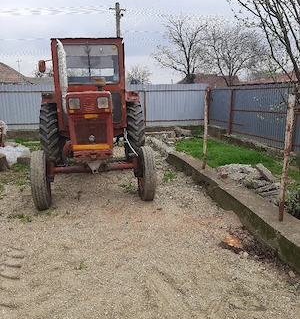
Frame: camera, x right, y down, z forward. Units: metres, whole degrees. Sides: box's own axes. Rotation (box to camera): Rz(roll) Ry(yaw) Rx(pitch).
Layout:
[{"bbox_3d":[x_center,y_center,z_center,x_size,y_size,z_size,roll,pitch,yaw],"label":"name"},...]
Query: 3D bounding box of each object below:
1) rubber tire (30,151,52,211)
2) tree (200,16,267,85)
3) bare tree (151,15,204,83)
[{"bbox_3d":[-1.563,0.303,4.533,0.180,0.850,0.850,-3,9,-10],"label":"rubber tire"},{"bbox_3d":[5.777,-6.064,21.827,4.650,7.580,4.420,-1,9,0],"label":"tree"},{"bbox_3d":[1.933,-5.895,21.336,3.700,7.550,3.510,-1,9,0],"label":"bare tree"}]

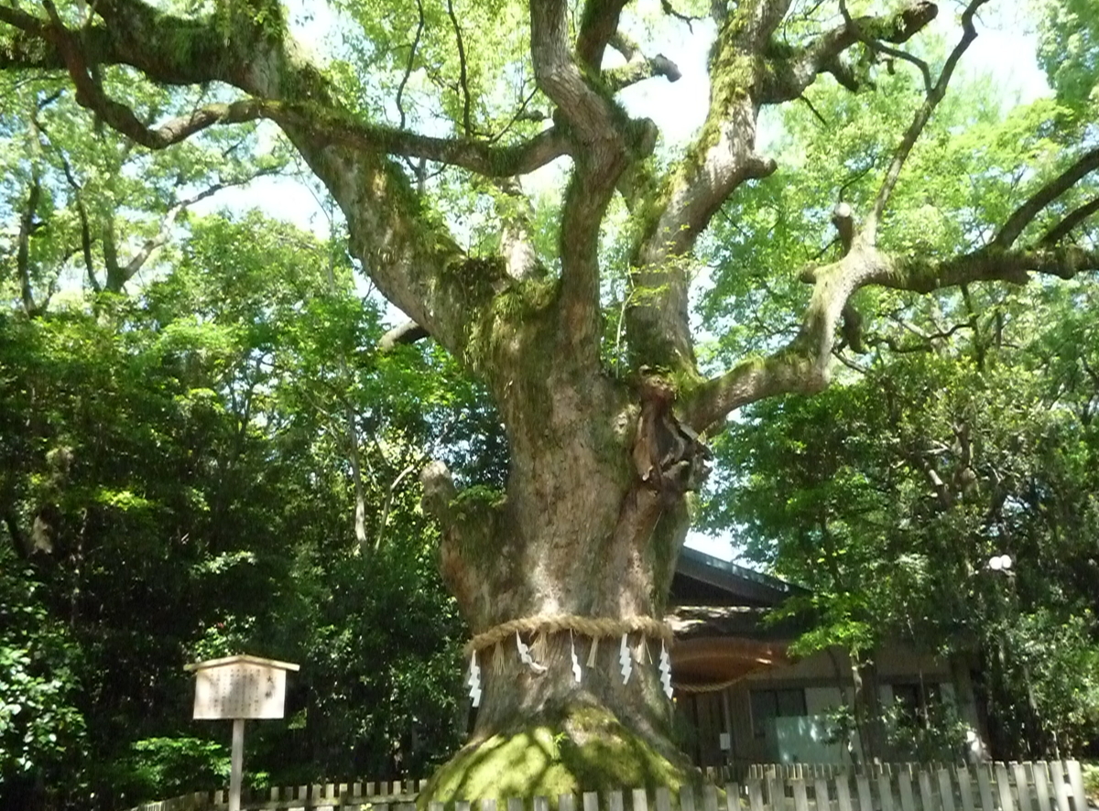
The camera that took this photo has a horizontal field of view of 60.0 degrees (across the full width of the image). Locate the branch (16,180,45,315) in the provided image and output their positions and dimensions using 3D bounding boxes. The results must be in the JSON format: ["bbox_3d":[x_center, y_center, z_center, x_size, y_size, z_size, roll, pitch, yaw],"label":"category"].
[{"bbox_3d":[-12.512,-3.854,22.969,0.500,3.300,0.500,-2,-18,0],"label":"branch"}]

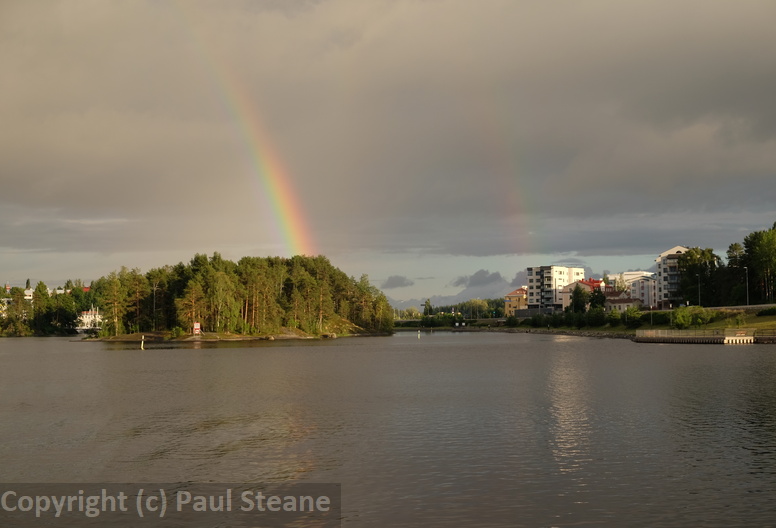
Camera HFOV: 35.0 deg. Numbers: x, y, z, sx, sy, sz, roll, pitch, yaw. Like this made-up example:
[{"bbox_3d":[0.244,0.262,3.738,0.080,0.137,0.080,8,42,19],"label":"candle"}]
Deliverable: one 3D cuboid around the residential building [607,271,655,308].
[{"bbox_3d":[118.597,12.420,600.000,21.000,18.000,17.000,-2,-3,35],"label":"residential building"}]

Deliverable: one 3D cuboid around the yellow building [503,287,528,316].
[{"bbox_3d":[61.971,17.808,585.000,11.500,14.000,10.500,-2,-3,35],"label":"yellow building"}]

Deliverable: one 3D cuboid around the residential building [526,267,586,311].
[{"bbox_3d":[75.640,11.312,553.000,13.000,19.600,28.000,-2,-3,35],"label":"residential building"}]

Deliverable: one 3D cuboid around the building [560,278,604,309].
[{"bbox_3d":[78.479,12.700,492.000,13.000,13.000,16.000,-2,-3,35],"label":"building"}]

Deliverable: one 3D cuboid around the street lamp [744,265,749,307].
[{"bbox_3d":[82.066,5.151,282.000,1.000,9.100,0.350,0,-3,-6],"label":"street lamp"}]

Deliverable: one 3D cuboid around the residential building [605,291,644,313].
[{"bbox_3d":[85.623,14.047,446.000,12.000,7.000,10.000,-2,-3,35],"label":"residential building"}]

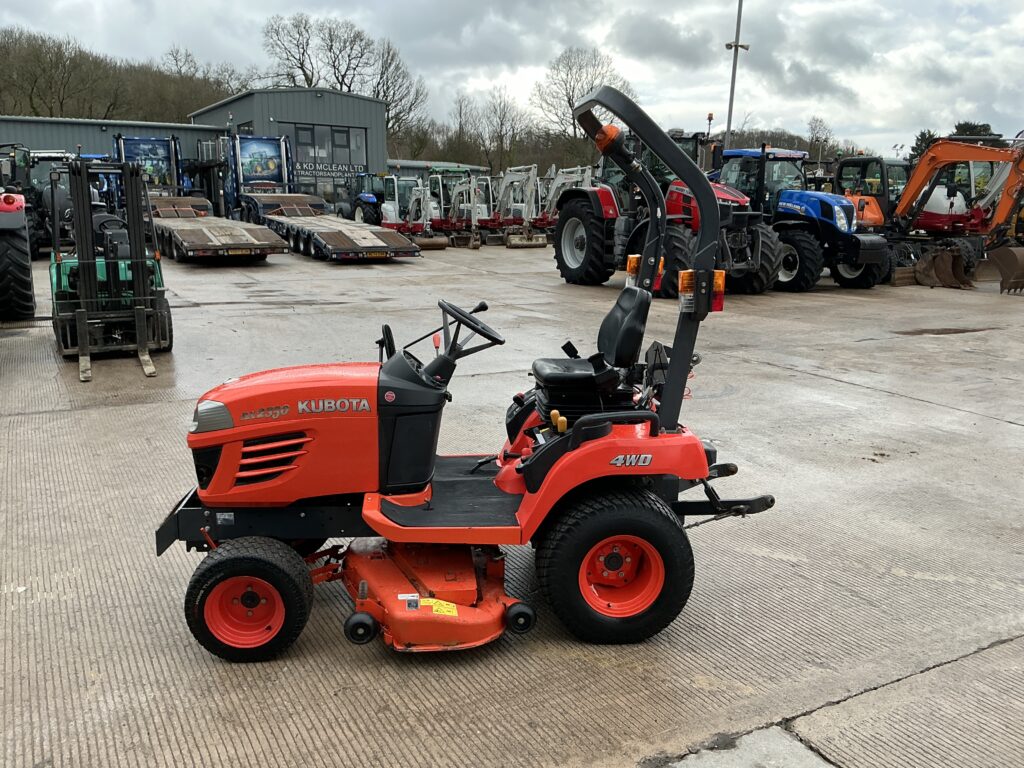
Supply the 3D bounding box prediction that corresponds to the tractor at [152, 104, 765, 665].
[{"bbox_3d":[-0.127,-0.112,3.507,2.520,2.110,1.280,0,12,-8],"label":"tractor"}]

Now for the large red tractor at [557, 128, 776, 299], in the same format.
[{"bbox_3d":[3.236,-3.745,17.890,2.550,3.350,5.300,-5,14,-28],"label":"large red tractor"}]

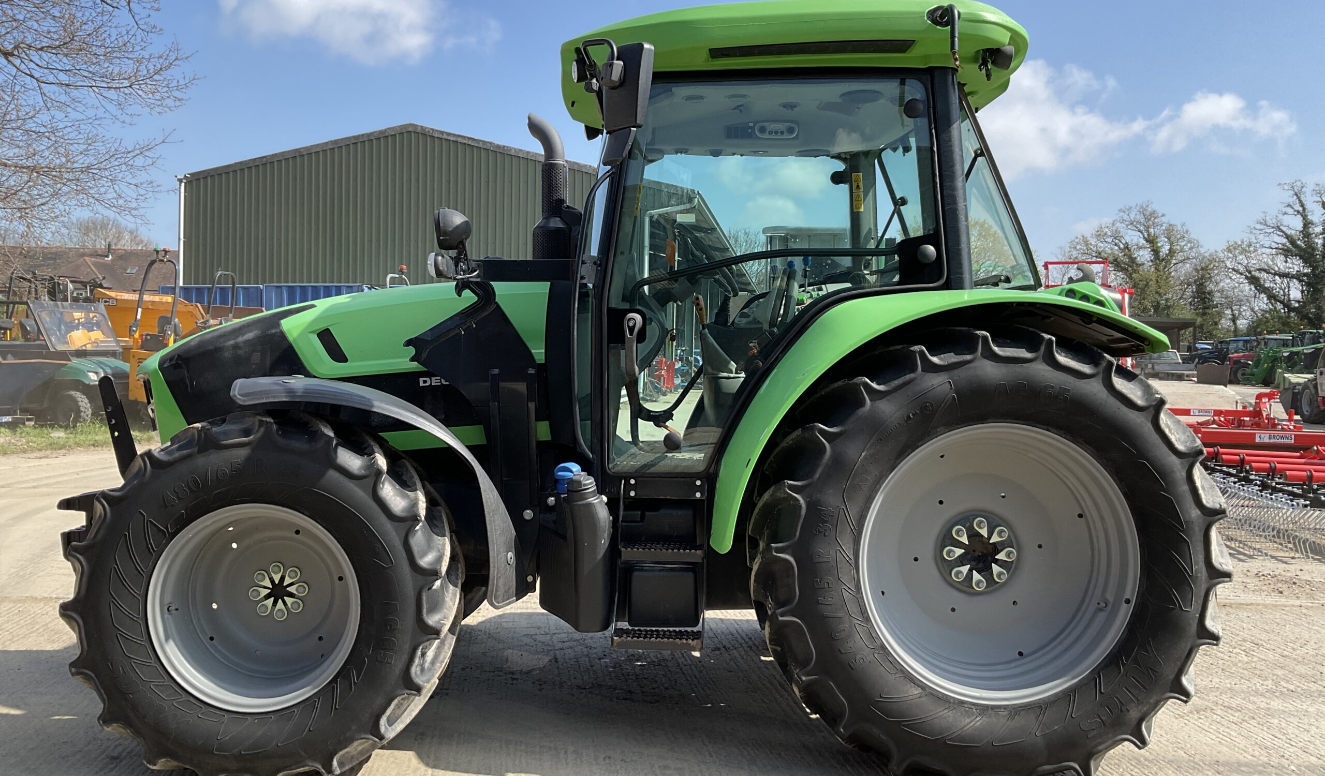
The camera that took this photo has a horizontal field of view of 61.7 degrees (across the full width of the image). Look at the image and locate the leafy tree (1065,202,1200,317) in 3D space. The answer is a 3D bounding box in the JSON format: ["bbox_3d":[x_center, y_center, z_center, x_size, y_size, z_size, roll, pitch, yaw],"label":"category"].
[{"bbox_3d":[36.371,-7.739,86.000,9.800,13.000,9.500,1,2,0],"label":"leafy tree"}]

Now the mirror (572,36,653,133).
[{"bbox_3d":[-0.154,-1.015,3.720,0.190,0.320,0.220,0,2,-37],"label":"mirror"}]

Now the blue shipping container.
[{"bbox_3d":[-10.285,-1.357,29.543,5.500,2.650,2.440,1,2,-9],"label":"blue shipping container"}]

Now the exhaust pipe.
[{"bbox_3d":[-0.521,-0.925,5.150,0.200,0.720,0.170,1,2,-1],"label":"exhaust pipe"}]

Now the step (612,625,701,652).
[{"bbox_3d":[-0.016,0.852,3.780,0.310,0.060,0.170,1,2,-1],"label":"step"}]

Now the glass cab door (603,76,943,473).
[{"bbox_3d":[0.393,-0.397,3.920,1.180,1.380,0.140,1,2,-1],"label":"glass cab door"}]

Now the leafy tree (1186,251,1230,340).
[{"bbox_3d":[40.830,-5.457,83.000,3.300,9.300,3.300,1,2,0],"label":"leafy tree"}]

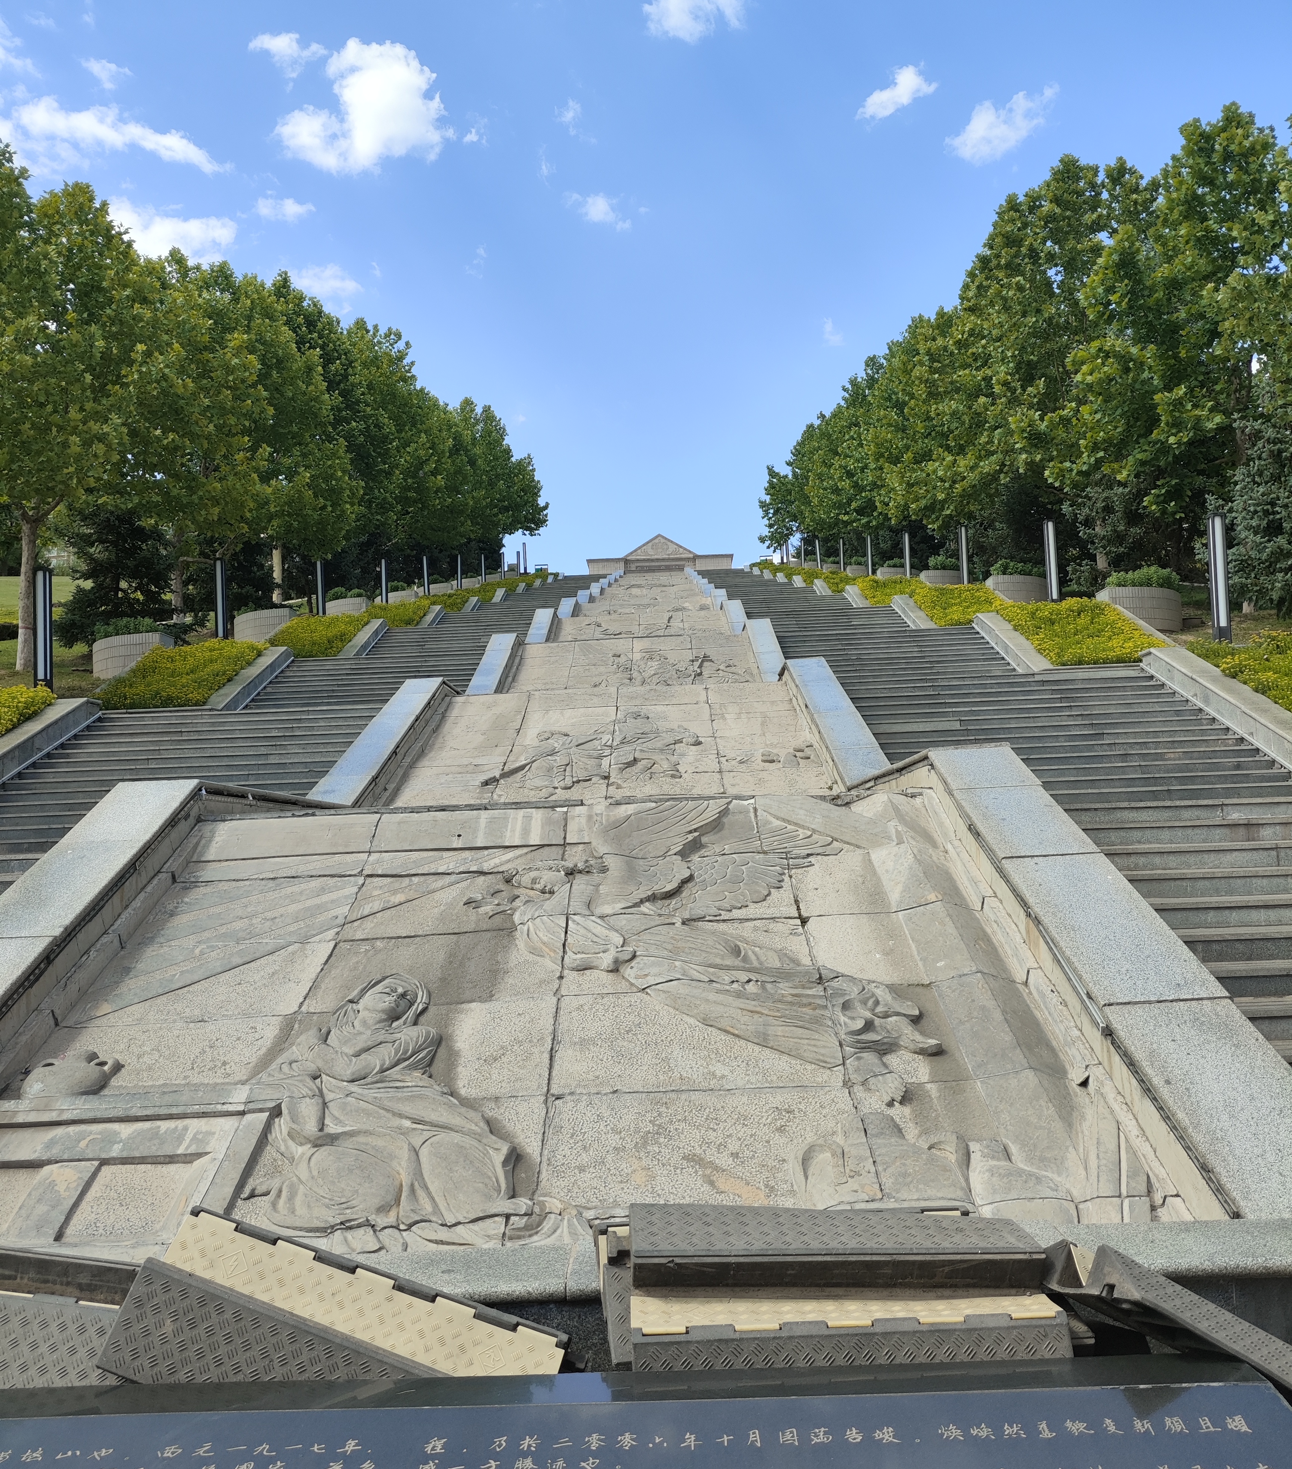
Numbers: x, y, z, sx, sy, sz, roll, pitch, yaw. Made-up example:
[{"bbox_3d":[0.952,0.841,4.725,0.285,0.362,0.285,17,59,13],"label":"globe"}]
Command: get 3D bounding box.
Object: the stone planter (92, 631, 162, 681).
[{"bbox_3d":[-10.960,-1.570,26.279,1.984,0.853,1.375,-2,-4,1],"label":"stone planter"}]

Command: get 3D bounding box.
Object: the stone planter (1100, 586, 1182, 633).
[{"bbox_3d":[10.426,-2.548,25.944,1.984,0.853,1.375,-2,-4,1],"label":"stone planter"}]

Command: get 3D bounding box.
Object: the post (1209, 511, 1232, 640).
[{"bbox_3d":[9.615,-2.592,20.792,0.213,2.227,0.213,-2,-4,1],"label":"post"}]

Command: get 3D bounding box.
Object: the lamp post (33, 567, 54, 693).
[{"bbox_3d":[-10.364,-1.770,21.356,0.213,2.227,0.213,-2,-4,1],"label":"lamp post"}]

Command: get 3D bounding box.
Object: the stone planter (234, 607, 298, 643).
[{"bbox_3d":[-10.777,-2.947,34.925,1.984,0.853,1.375,-2,-4,1],"label":"stone planter"}]

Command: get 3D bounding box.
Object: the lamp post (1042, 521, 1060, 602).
[{"bbox_3d":[9.707,-3.997,29.617,0.213,2.227,0.213,-2,-4,1],"label":"lamp post"}]

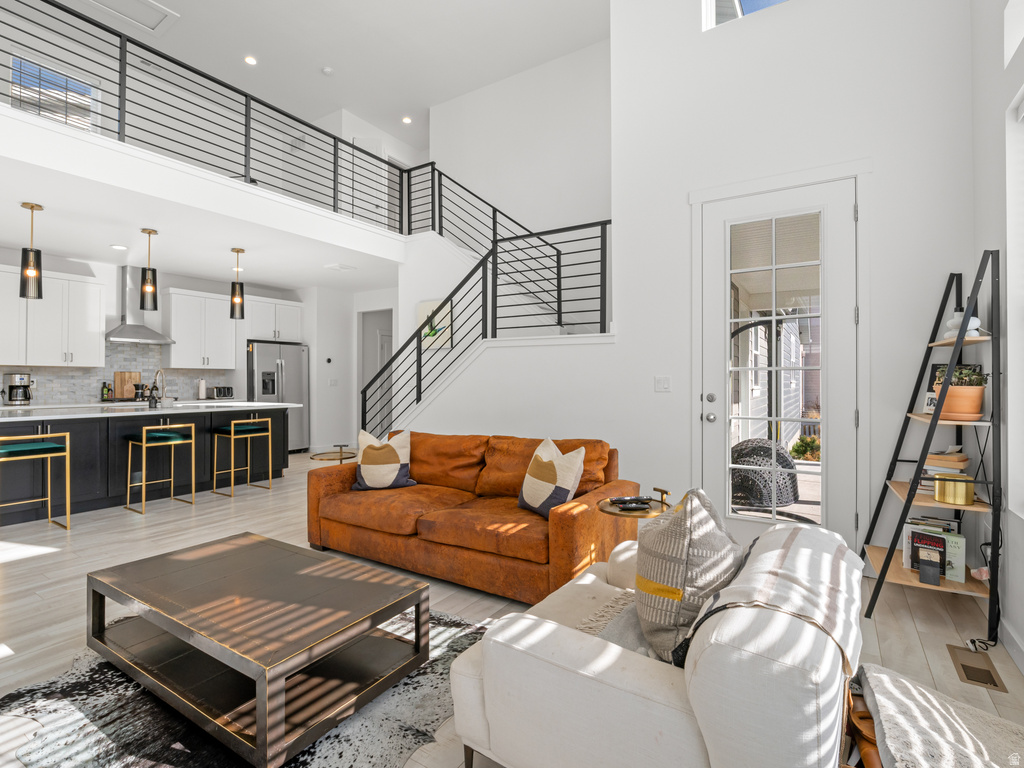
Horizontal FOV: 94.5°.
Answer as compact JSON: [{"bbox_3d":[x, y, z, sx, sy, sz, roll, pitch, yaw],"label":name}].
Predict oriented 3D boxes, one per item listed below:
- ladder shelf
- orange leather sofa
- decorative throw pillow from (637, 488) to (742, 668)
[{"bbox_3d":[2.146,0.288,2.513,0.490,1.803,0.500,0,0,29],"label":"ladder shelf"},{"bbox_3d":[-0.317,0.785,3.314,2.108,0.810,1.020,0,0,32],"label":"orange leather sofa"},{"bbox_3d":[0.550,0.545,1.465,0.220,0.440,0.440,10,4,26],"label":"decorative throw pillow"}]

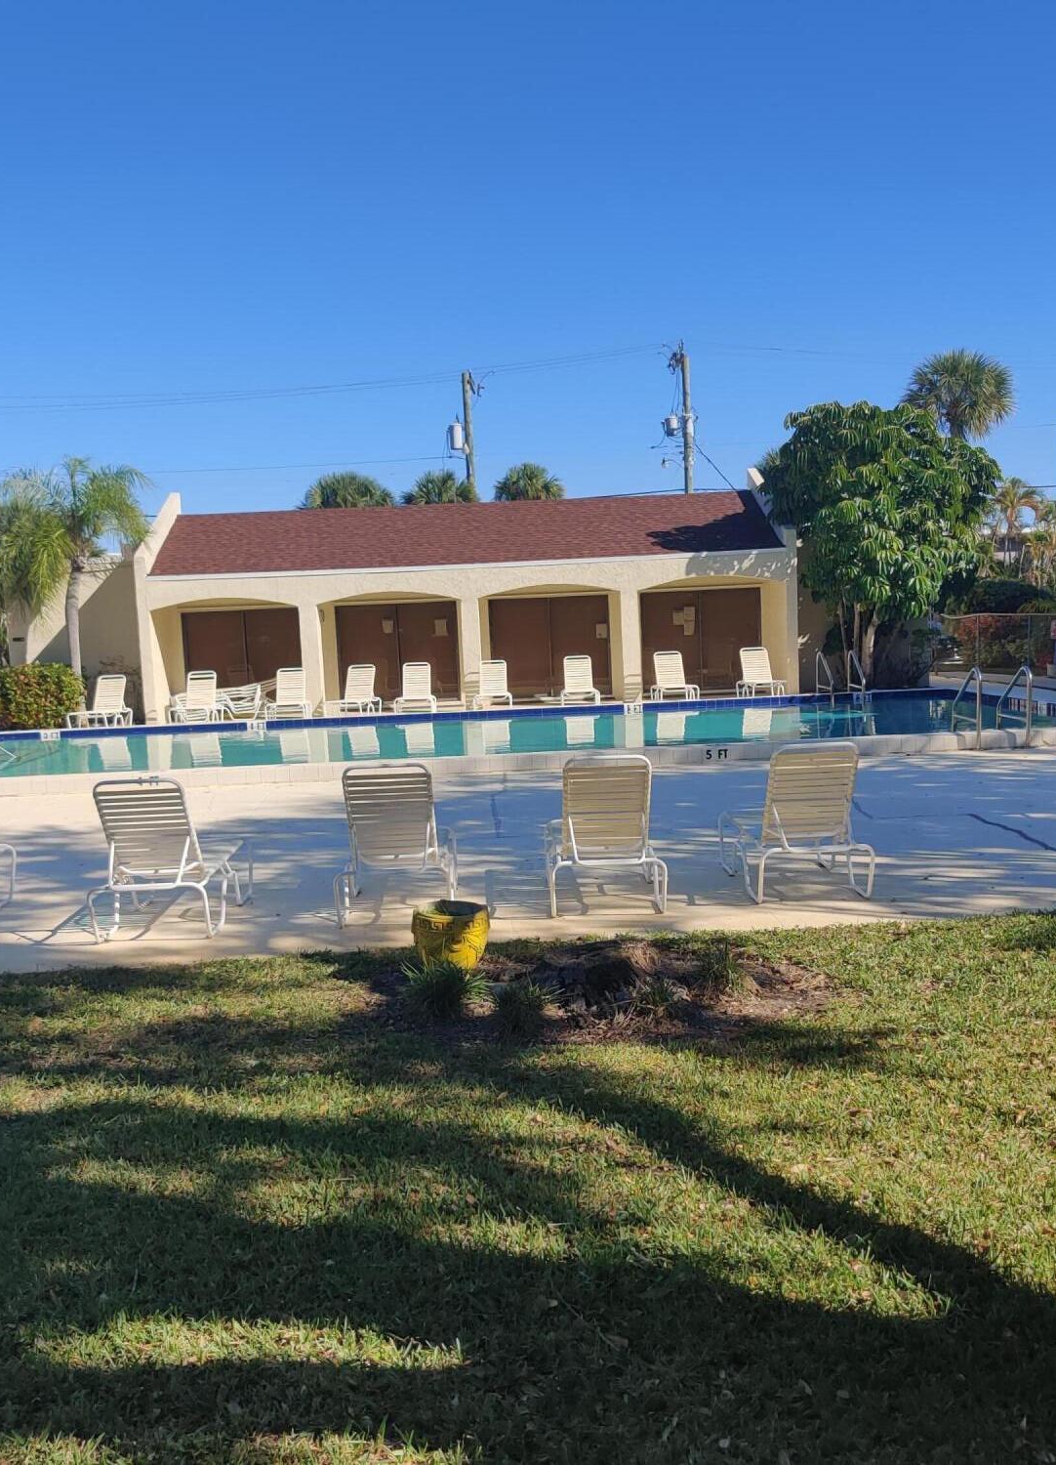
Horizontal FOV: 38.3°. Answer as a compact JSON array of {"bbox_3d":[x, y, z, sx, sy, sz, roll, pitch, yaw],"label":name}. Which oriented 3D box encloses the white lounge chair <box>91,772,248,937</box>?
[{"bbox_3d":[-2.170,0.681,9.374,0.670,0.960,1.530,-2,4,1],"label":"white lounge chair"}]

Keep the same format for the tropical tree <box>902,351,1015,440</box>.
[{"bbox_3d":[12.452,-6.507,43.672,3.200,8.680,3.200,-2,4,0],"label":"tropical tree"}]

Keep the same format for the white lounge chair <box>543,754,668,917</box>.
[{"bbox_3d":[0.461,0.552,9.455,0.670,0.960,1.530,-3,4,0],"label":"white lounge chair"}]

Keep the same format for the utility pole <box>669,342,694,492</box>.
[{"bbox_3d":[5.379,-7.604,50.584,0.700,10.418,0.600,-2,4,0],"label":"utility pole"}]

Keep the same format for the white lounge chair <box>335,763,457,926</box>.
[{"bbox_3d":[-0.793,0.605,9.410,0.670,0.960,1.530,-3,4,-1],"label":"white lounge chair"}]

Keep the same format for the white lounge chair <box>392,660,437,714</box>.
[{"bbox_3d":[-1.972,-0.730,26.974,0.670,0.930,1.500,-3,4,-4],"label":"white lounge chair"}]

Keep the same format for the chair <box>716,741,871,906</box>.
[{"bbox_3d":[1.644,0.477,9.500,0.680,0.950,1.450,-3,4,-2],"label":"chair"}]

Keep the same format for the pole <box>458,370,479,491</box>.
[{"bbox_3d":[-1.933,-7.462,53.580,0.650,10.313,0.550,-2,4,0],"label":"pole"}]

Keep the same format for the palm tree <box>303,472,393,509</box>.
[{"bbox_3d":[-5.817,-5.295,50.724,3.000,6.773,3.000,-2,4,0],"label":"palm tree"}]

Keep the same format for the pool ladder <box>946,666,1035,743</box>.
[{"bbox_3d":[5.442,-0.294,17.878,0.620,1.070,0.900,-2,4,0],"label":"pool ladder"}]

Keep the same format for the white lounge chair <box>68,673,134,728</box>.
[{"bbox_3d":[-7.605,-0.477,27.118,0.680,0.950,1.450,-2,4,5],"label":"white lounge chair"}]

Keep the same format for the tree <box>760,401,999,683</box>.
[{"bbox_3d":[6.488,-3.359,28.047,4.400,5.323,4.300,-2,4,0],"label":"tree"}]

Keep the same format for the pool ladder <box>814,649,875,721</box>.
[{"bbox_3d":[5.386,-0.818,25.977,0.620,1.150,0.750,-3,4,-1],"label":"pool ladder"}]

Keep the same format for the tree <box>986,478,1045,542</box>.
[{"bbox_3d":[14.705,-5.041,45.798,1.800,5.237,1.800,-2,4,0],"label":"tree"}]

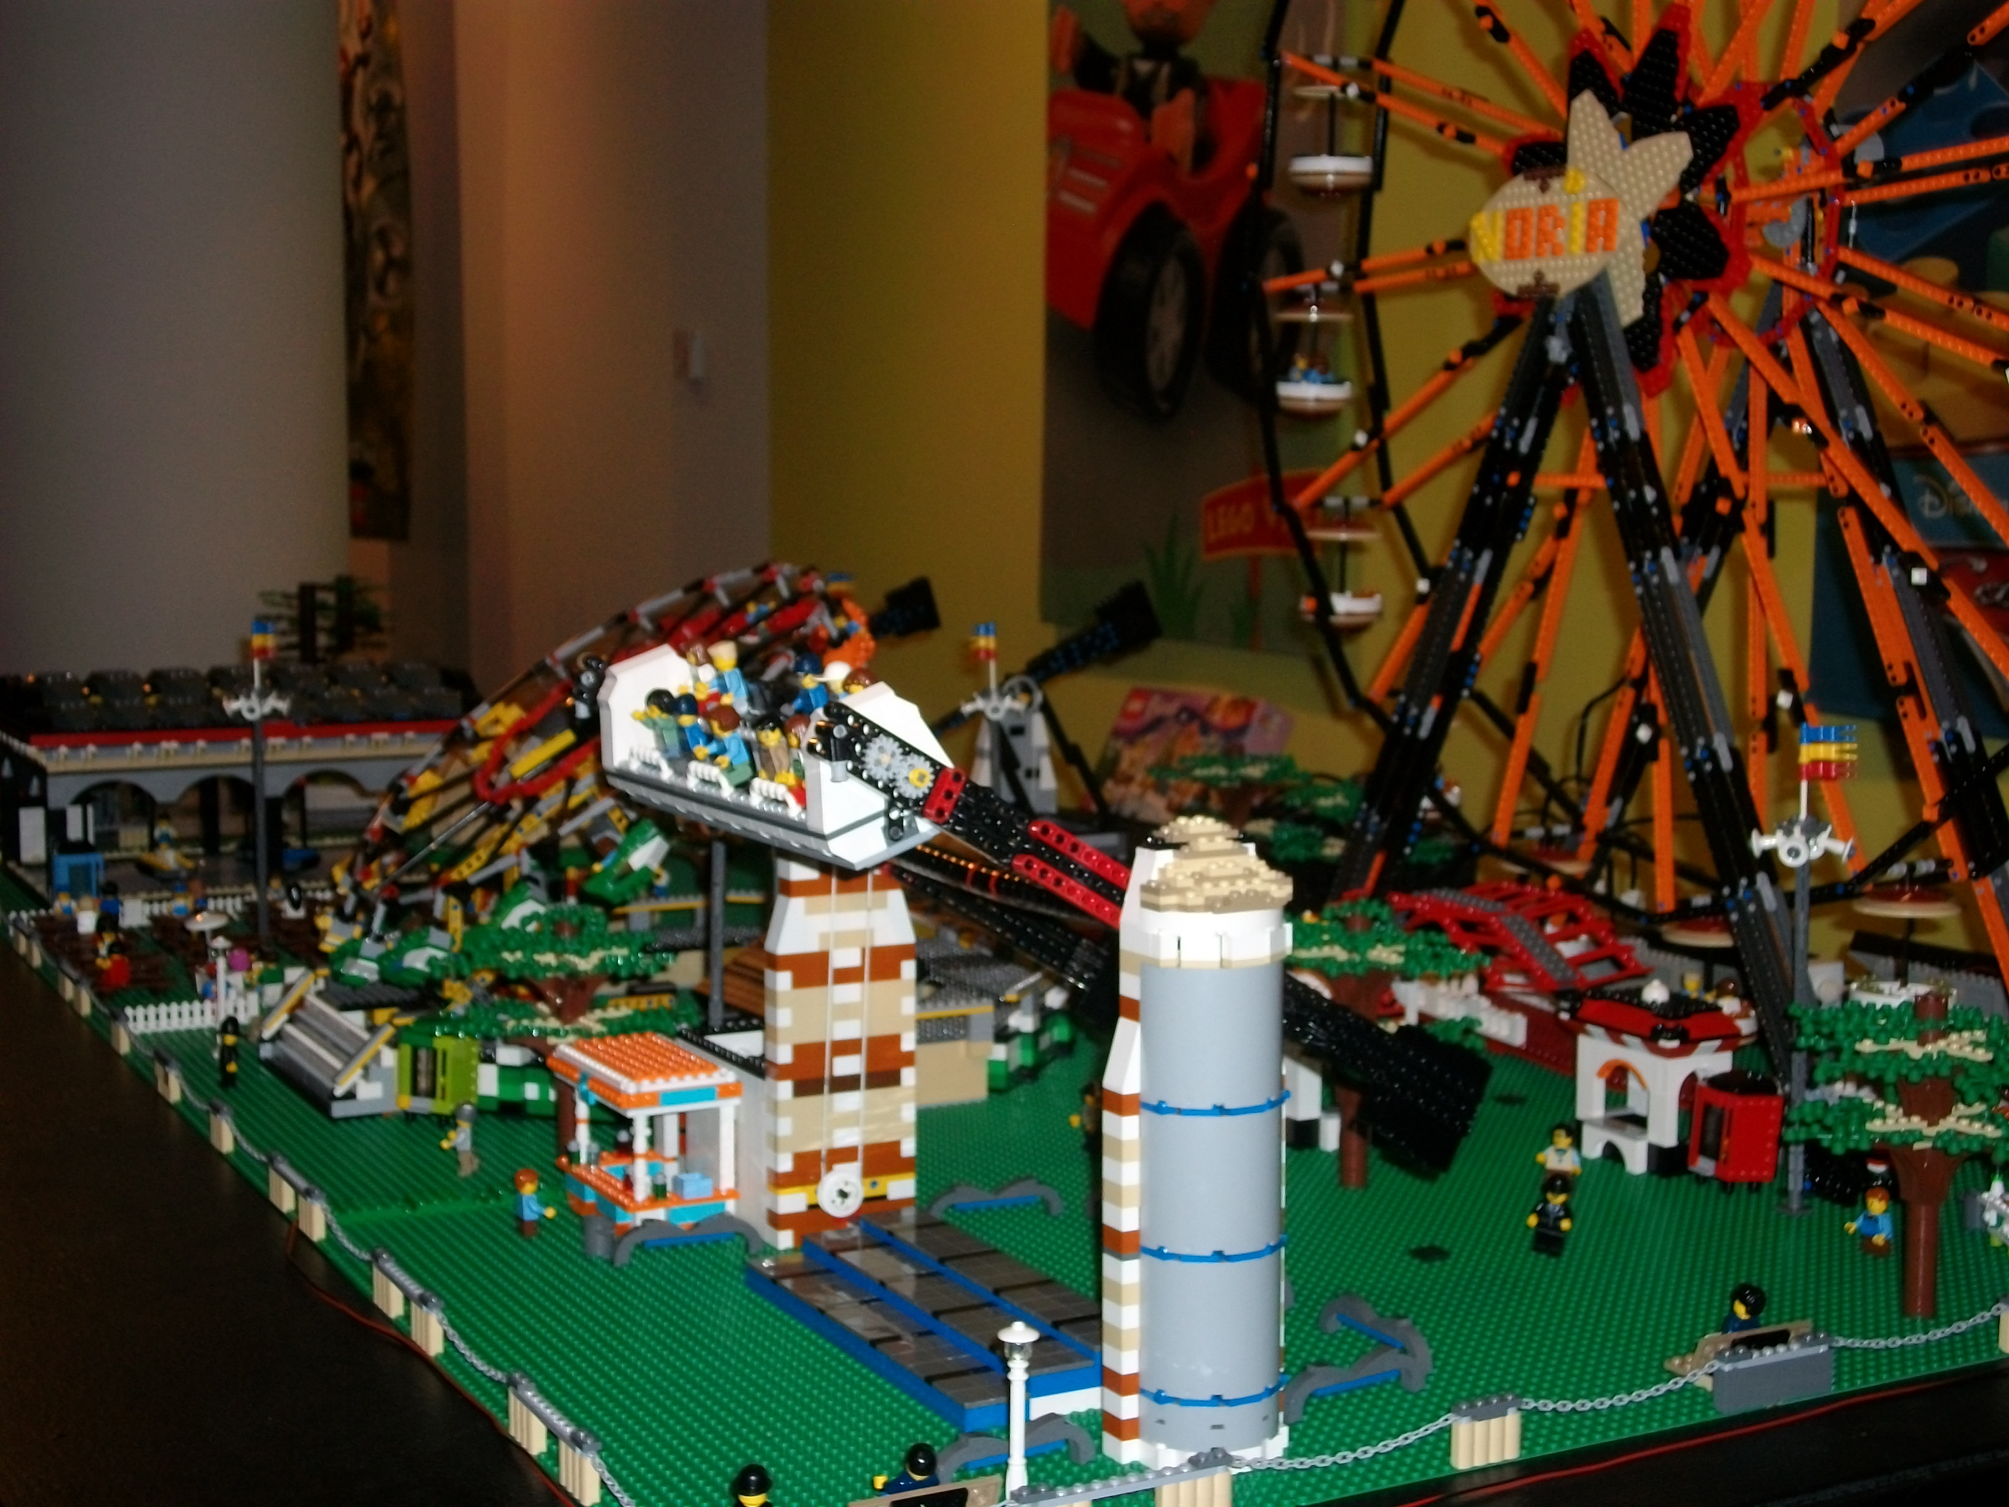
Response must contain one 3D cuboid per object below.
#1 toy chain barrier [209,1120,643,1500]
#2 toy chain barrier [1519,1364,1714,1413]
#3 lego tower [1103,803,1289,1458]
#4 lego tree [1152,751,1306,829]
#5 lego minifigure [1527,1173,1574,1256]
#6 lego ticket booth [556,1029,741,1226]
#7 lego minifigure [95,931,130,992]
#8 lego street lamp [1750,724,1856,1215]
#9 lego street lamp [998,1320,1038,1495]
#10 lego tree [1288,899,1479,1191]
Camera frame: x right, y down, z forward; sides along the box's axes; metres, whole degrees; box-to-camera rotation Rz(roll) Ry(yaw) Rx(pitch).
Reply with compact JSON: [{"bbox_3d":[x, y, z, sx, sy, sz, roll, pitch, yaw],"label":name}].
[{"bbox_3d":[-0.300,0.260,1.422,0.009,0.028,0.708,-3,8,-28],"label":"toy chain barrier"},{"bbox_3d":[0.267,0.277,1.257,0.109,0.013,0.004,-3,8,-28],"label":"toy chain barrier"},{"bbox_3d":[0.089,0.163,1.216,0.080,0.272,0.048,-3,8,-28],"label":"lego tower"},{"bbox_3d":[0.197,0.070,2.512,0.144,0.154,0.144,-3,8,-28],"label":"lego tree"},{"bbox_3d":[0.287,0.241,1.526,0.024,0.044,0.017,7,9,43],"label":"lego minifigure"},{"bbox_3d":[-0.198,0.209,1.600,0.067,0.088,0.118,-3,8,-28],"label":"lego ticket booth"},{"bbox_3d":[-0.680,0.159,2.213,0.017,0.041,0.024,-3,8,-28],"label":"lego minifigure"},{"bbox_3d":[0.440,0.119,1.598,0.058,0.271,0.054,2,7,19],"label":"lego street lamp"},{"bbox_3d":[0.006,0.265,1.147,0.017,0.083,0.017,0,7,0],"label":"lego street lamp"},{"bbox_3d":[0.200,0.168,1.655,0.148,0.160,0.148,-3,8,-28],"label":"lego tree"}]

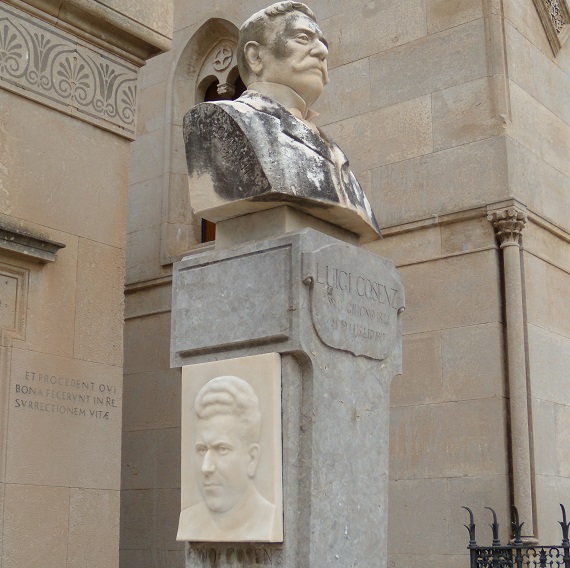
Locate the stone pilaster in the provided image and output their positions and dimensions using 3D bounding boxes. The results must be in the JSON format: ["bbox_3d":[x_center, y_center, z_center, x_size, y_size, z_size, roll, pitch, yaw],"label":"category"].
[{"bbox_3d":[1.325,0.473,5.282,0.175,1.980,0.175,-11,-18,37],"label":"stone pilaster"}]

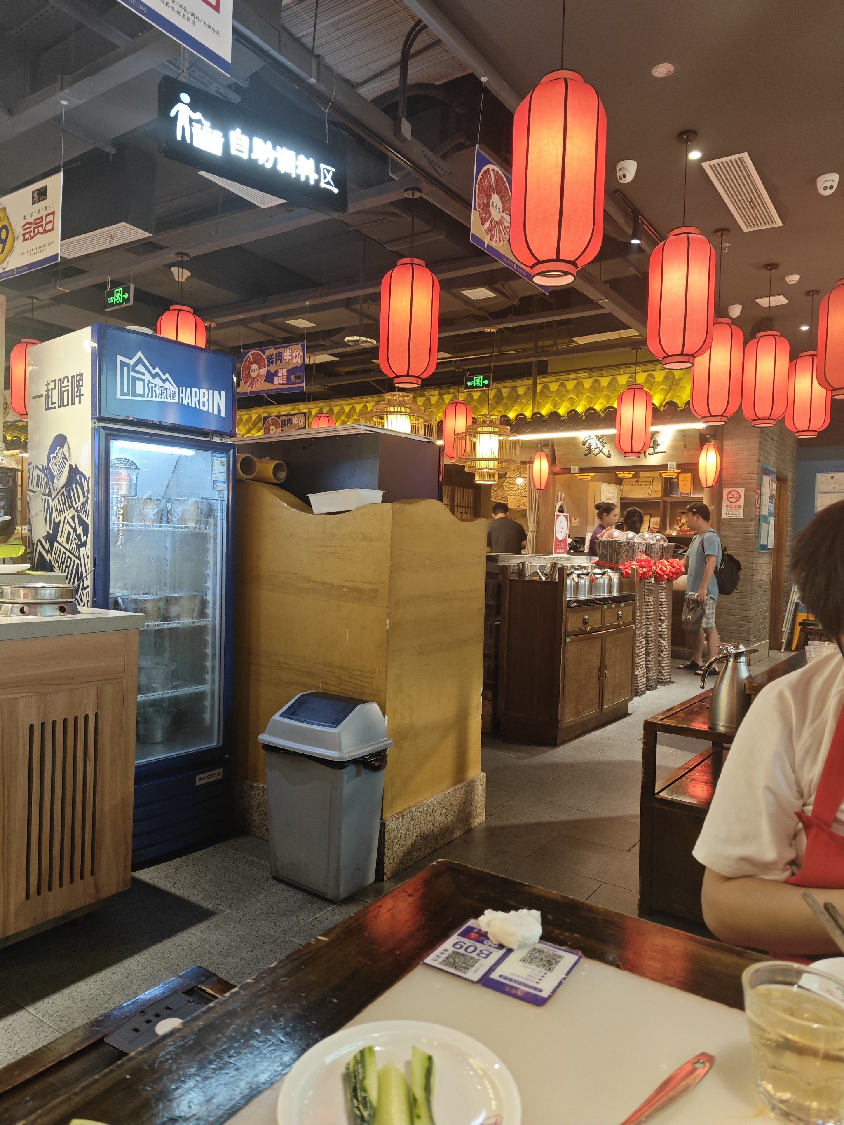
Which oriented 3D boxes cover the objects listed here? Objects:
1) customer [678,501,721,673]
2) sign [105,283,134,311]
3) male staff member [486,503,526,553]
[{"bbox_3d":[2.654,0.230,7.131,0.430,1.620,0.470,3,2,28],"label":"customer"},{"bbox_3d":[-2.467,-2.166,6.100,0.355,0.155,0.030,3,2,35],"label":"sign"},{"bbox_3d":[0.885,0.199,8.026,0.500,1.680,0.360,2,2,-6],"label":"male staff member"}]

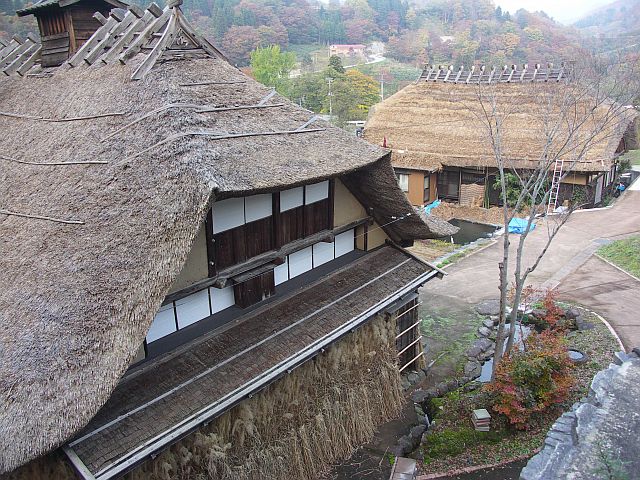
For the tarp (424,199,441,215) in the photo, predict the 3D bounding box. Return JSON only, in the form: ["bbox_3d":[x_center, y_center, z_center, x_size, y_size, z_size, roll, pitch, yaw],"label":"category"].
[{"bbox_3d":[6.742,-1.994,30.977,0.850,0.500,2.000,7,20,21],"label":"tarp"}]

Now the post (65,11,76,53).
[{"bbox_3d":[-6.649,-5.520,13.793,0.130,1.120,0.130,15,24,38],"label":"post"}]

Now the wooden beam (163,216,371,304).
[{"bbox_3d":[-0.763,0.262,11.714,0.250,0.280,6.700,15,24,38],"label":"wooden beam"}]

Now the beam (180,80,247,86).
[{"bbox_3d":[-2.368,-3.519,11.664,0.050,0.050,1.890,15,24,38],"label":"beam"}]

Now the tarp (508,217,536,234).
[{"bbox_3d":[10.732,-0.722,27.375,1.350,0.420,1.650,7,20,22],"label":"tarp"}]

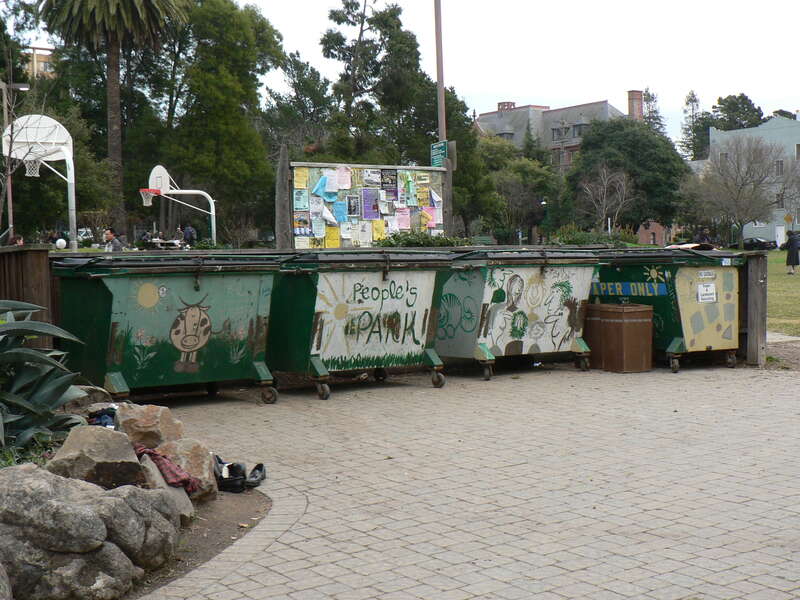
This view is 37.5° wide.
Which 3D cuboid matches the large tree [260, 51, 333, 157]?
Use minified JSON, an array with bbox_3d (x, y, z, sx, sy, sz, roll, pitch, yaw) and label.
[{"bbox_3d":[-6.523,-9.641,75.000,5.500,13.000,5.500,-1,3,0],"label":"large tree"}]

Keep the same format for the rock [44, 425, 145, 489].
[{"bbox_3d":[-1.989,1.036,7.700,0.620,0.430,0.500,-3,4,-25],"label":"rock"}]

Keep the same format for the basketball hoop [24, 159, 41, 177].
[{"bbox_3d":[-7.296,-2.651,23.400,0.450,0.450,0.500,-3,4,-27],"label":"basketball hoop"}]

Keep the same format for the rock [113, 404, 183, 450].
[{"bbox_3d":[-1.998,1.017,9.400,0.540,0.350,0.460,-1,3,0],"label":"rock"}]

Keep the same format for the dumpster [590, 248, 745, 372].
[{"bbox_3d":[3.368,0.092,15.182,1.280,1.480,1.680,-4,4,-36],"label":"dumpster"}]

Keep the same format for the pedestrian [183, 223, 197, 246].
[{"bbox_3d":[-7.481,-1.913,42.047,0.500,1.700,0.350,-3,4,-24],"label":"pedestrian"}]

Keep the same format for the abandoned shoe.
[{"bbox_3d":[-0.993,1.206,8.100,0.100,0.120,0.250,0,3,16],"label":"abandoned shoe"}]

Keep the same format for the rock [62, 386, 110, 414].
[{"bbox_3d":[-2.633,0.861,9.900,0.420,0.300,0.380,-3,4,-25],"label":"rock"}]

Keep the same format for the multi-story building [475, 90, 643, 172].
[{"bbox_3d":[18.855,-16.205,142.000,12.000,17.000,27.000,-3,4,-28],"label":"multi-story building"}]

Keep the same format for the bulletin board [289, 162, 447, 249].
[{"bbox_3d":[-0.390,-1.209,16.300,2.600,1.300,0.120,-3,4,-36],"label":"bulletin board"}]

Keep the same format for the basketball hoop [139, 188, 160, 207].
[{"bbox_3d":[-7.439,-3.044,35.000,0.600,0.460,0.480,-3,4,-25],"label":"basketball hoop"}]

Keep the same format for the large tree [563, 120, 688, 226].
[{"bbox_3d":[16.912,-8.624,88.000,9.300,10.000,9.300,-1,3,0],"label":"large tree"}]

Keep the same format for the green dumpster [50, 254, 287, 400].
[{"bbox_3d":[-2.279,0.315,11.858,1.791,1.480,1.280,-3,4,-36],"label":"green dumpster"}]

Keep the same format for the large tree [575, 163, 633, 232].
[{"bbox_3d":[11.333,-5.432,65.000,3.200,4.400,3.200,-1,3,0],"label":"large tree"}]

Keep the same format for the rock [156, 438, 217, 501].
[{"bbox_3d":[-1.441,1.140,7.880,0.380,0.360,0.380,-1,3,0],"label":"rock"}]

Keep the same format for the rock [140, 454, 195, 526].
[{"bbox_3d":[-1.450,1.182,7.350,0.370,0.390,0.420,-1,3,0],"label":"rock"}]

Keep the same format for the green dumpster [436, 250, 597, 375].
[{"bbox_3d":[1.331,0.112,14.234,1.736,1.480,1.280,-3,4,-35],"label":"green dumpster"}]

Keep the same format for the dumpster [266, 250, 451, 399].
[{"bbox_3d":[-0.518,0.208,12.700,1.680,1.480,1.280,-4,4,-36],"label":"dumpster"}]

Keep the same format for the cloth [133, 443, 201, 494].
[{"bbox_3d":[-1.541,1.112,7.780,0.420,0.300,0.330,-2,3,-17],"label":"cloth"}]

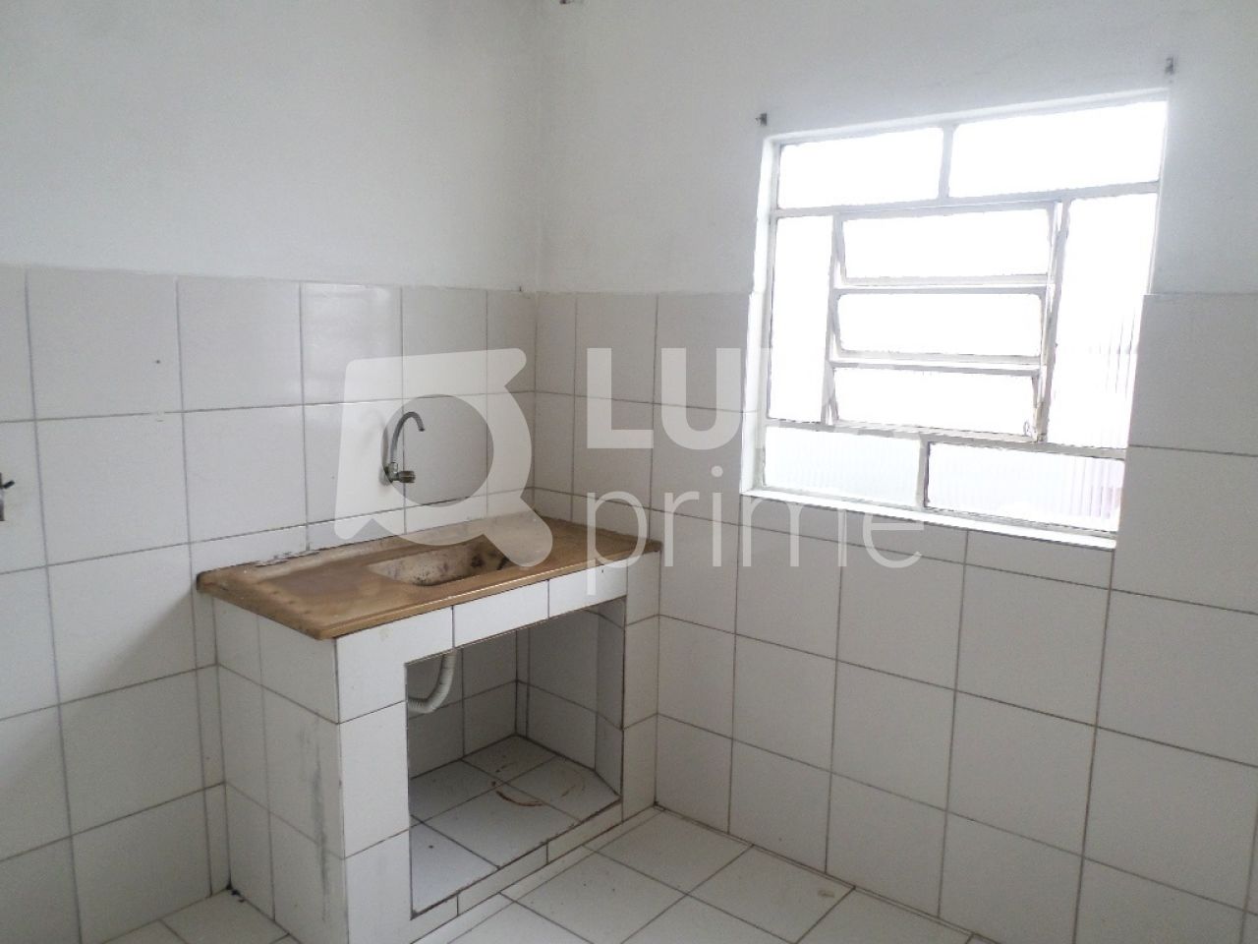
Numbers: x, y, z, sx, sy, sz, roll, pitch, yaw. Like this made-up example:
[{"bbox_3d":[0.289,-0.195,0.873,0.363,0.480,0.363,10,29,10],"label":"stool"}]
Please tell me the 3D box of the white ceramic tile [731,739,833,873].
[{"bbox_3d":[0.436,0.971,2.663,0.313,0.304,0.010,8,12,37],"label":"white ceramic tile"}]

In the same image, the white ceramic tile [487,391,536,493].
[{"bbox_3d":[-0.406,-0.097,3.063,0.010,0.325,0.204,8,11,39],"label":"white ceramic tile"}]

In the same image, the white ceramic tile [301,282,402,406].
[{"bbox_3d":[-0.790,-0.366,2.603,0.010,0.330,0.319,10,12,41],"label":"white ceramic tile"}]

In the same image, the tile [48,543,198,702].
[{"bbox_3d":[-1.208,0.358,2.185,0.010,0.324,0.306,10,13,41],"label":"tile"}]

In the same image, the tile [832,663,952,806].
[{"bbox_3d":[0.696,0.694,2.419,0.316,0.321,0.010,8,12,37],"label":"tile"}]

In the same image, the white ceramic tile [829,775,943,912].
[{"bbox_3d":[0.679,0.998,2.432,0.328,0.315,0.010,8,11,39],"label":"white ceramic tile"}]

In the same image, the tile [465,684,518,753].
[{"bbox_3d":[-0.475,0.840,3.099,0.010,0.199,0.225,10,13,41],"label":"tile"}]

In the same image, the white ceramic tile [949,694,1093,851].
[{"bbox_3d":[0.934,0.719,2.179,0.328,0.328,0.010,8,11,39],"label":"white ceramic tile"}]

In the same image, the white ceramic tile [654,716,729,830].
[{"bbox_3d":[0.188,0.934,2.850,0.300,0.304,0.010,8,12,37],"label":"white ceramic tile"}]

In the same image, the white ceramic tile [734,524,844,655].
[{"bbox_3d":[0.449,0.330,2.552,0.323,0.325,0.010,8,11,39],"label":"white ceramic tile"}]

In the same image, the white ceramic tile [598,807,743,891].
[{"bbox_3d":[0.134,1.123,2.705,0.317,0.010,0.309,8,12,37],"label":"white ceramic tile"}]

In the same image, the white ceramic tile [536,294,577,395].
[{"bbox_3d":[-0.245,-0.419,3.015,0.193,0.328,0.010,8,11,39],"label":"white ceramic tile"}]

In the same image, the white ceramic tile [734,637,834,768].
[{"bbox_3d":[0.438,0.652,2.586,0.328,0.328,0.010,8,11,39],"label":"white ceramic tile"}]

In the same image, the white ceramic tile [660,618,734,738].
[{"bbox_3d":[0.195,0.620,2.798,0.300,0.321,0.010,8,12,37],"label":"white ceramic tile"}]

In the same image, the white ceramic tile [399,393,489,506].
[{"bbox_3d":[-0.575,-0.069,2.860,0.010,0.325,0.323,8,11,39],"label":"white ceramic tile"}]

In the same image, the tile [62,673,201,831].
[{"bbox_3d":[-1.195,0.671,2.200,0.010,0.328,0.328,8,11,39],"label":"tile"}]

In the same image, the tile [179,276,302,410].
[{"bbox_3d":[-0.983,-0.324,2.308,0.010,0.319,0.309,10,13,41],"label":"tile"}]

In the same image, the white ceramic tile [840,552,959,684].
[{"bbox_3d":[0.699,0.365,2.348,0.323,0.325,0.010,8,11,39],"label":"white ceramic tile"}]

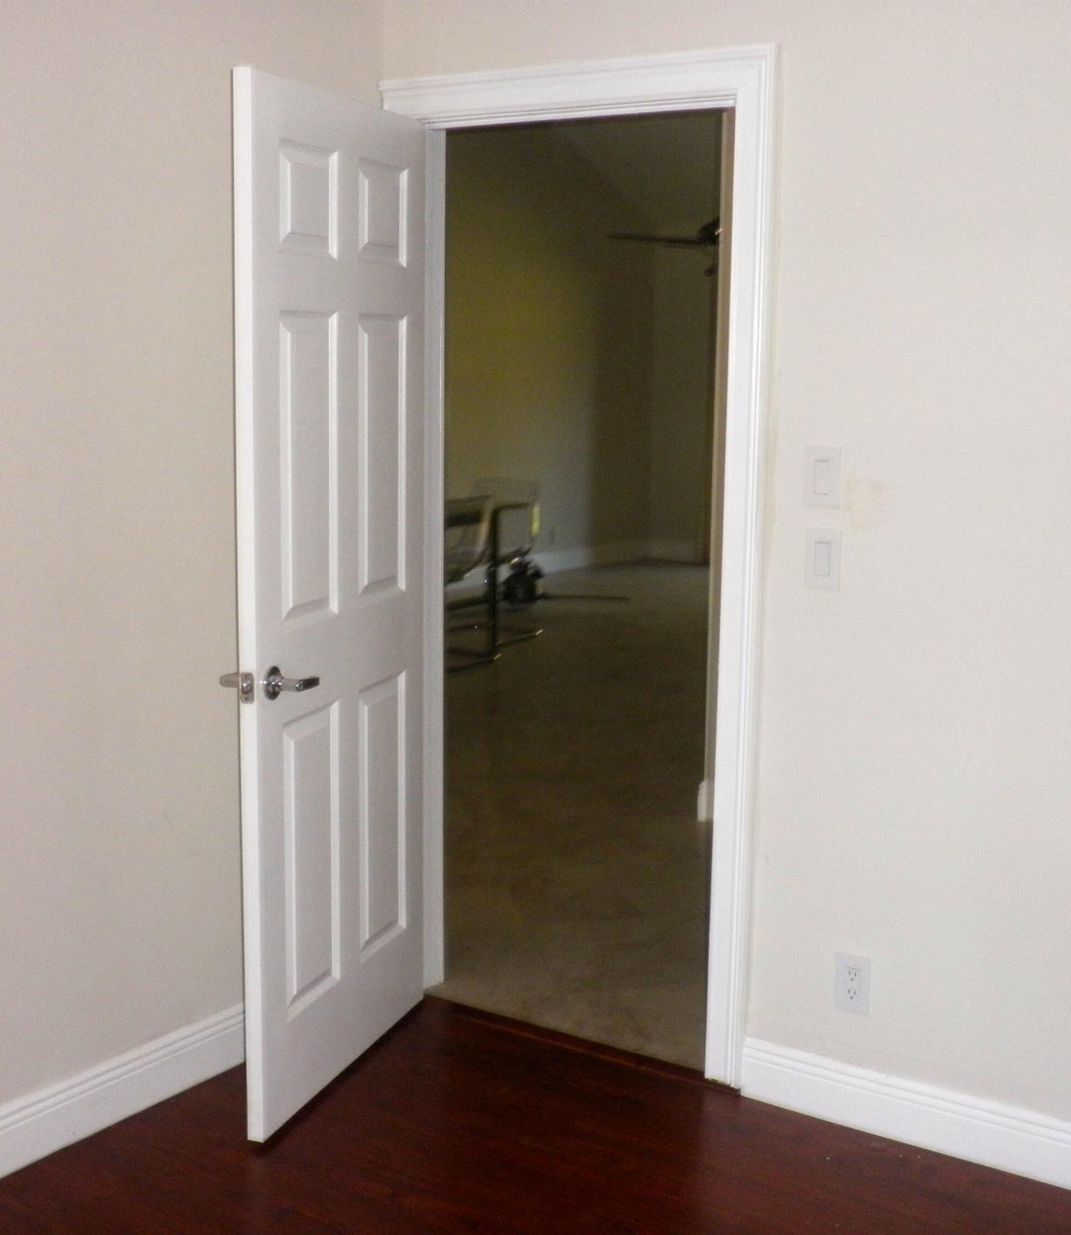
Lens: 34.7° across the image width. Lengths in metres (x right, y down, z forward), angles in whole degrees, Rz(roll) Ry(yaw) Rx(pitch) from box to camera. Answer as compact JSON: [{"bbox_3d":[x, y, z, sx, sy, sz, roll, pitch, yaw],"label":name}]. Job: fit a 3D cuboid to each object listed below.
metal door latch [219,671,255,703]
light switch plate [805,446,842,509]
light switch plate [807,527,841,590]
[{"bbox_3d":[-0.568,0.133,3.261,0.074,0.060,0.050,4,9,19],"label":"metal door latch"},{"bbox_3d":[0.566,-0.274,3.366,0.074,0.118,0.008,7,11,33],"label":"light switch plate"},{"bbox_3d":[0.570,-0.115,3.387,0.074,0.118,0.008,7,11,33],"label":"light switch plate"}]

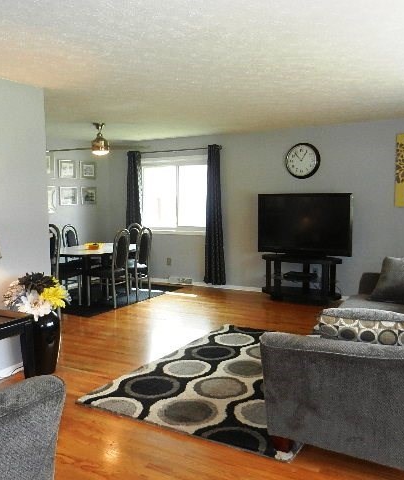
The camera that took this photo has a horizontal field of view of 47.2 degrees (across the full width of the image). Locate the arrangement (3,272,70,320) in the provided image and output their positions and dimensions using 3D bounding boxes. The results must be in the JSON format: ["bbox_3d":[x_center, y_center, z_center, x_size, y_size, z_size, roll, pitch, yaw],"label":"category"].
[{"bbox_3d":[-1.319,0.458,3.784,0.495,0.406,0.535,0,6,0],"label":"arrangement"}]

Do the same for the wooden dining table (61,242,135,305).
[{"bbox_3d":[-1.466,0.485,6.582,1.069,0.733,1.416,3,6,30],"label":"wooden dining table"}]

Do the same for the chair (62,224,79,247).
[{"bbox_3d":[-1.820,0.297,6.980,0.515,1.030,0.436,3,6,30],"label":"chair"}]

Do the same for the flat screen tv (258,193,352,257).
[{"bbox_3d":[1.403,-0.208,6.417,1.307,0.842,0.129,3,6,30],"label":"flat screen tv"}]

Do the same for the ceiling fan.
[{"bbox_3d":[-1.325,-1.306,6.028,1.300,0.420,1.300,3,7,31],"label":"ceiling fan"}]

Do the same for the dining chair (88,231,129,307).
[{"bbox_3d":[-1.212,0.368,6.260,0.515,1.030,0.436,3,6,30],"label":"dining chair"}]

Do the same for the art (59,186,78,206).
[{"bbox_3d":[-2.189,-0.722,7.670,0.030,0.300,0.385,3,7,31],"label":"art"}]

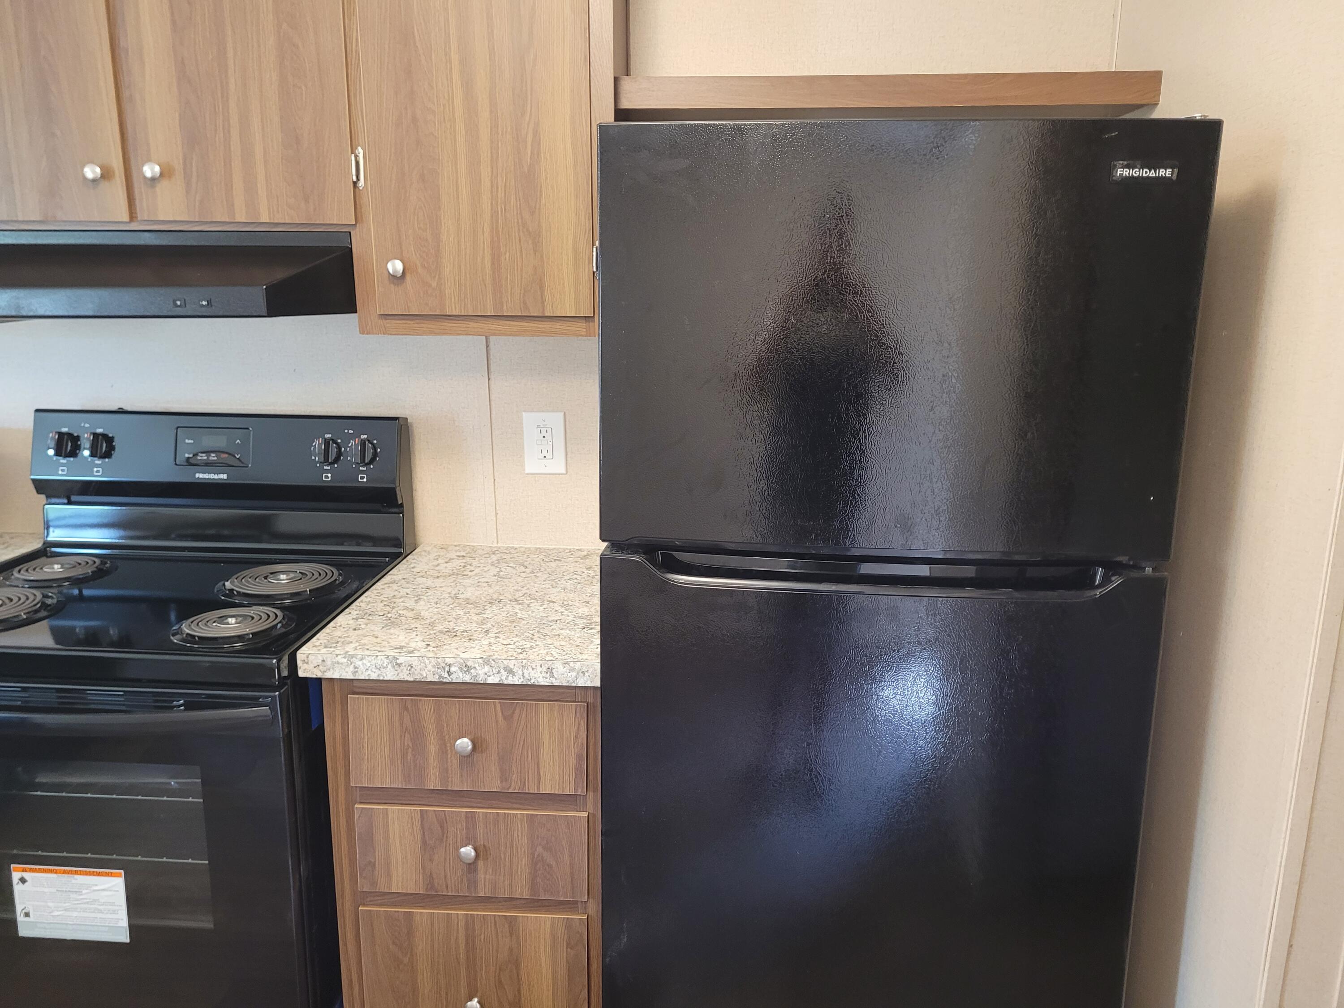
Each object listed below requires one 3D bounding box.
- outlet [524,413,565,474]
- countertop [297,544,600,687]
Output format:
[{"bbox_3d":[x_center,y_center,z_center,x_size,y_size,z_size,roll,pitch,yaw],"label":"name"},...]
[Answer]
[{"bbox_3d":[-0.265,-0.126,2.101,0.085,0.130,0.010,1,13,4],"label":"outlet"},{"bbox_3d":[-0.315,0.183,1.853,0.483,0.038,0.637,1,13,4],"label":"countertop"}]

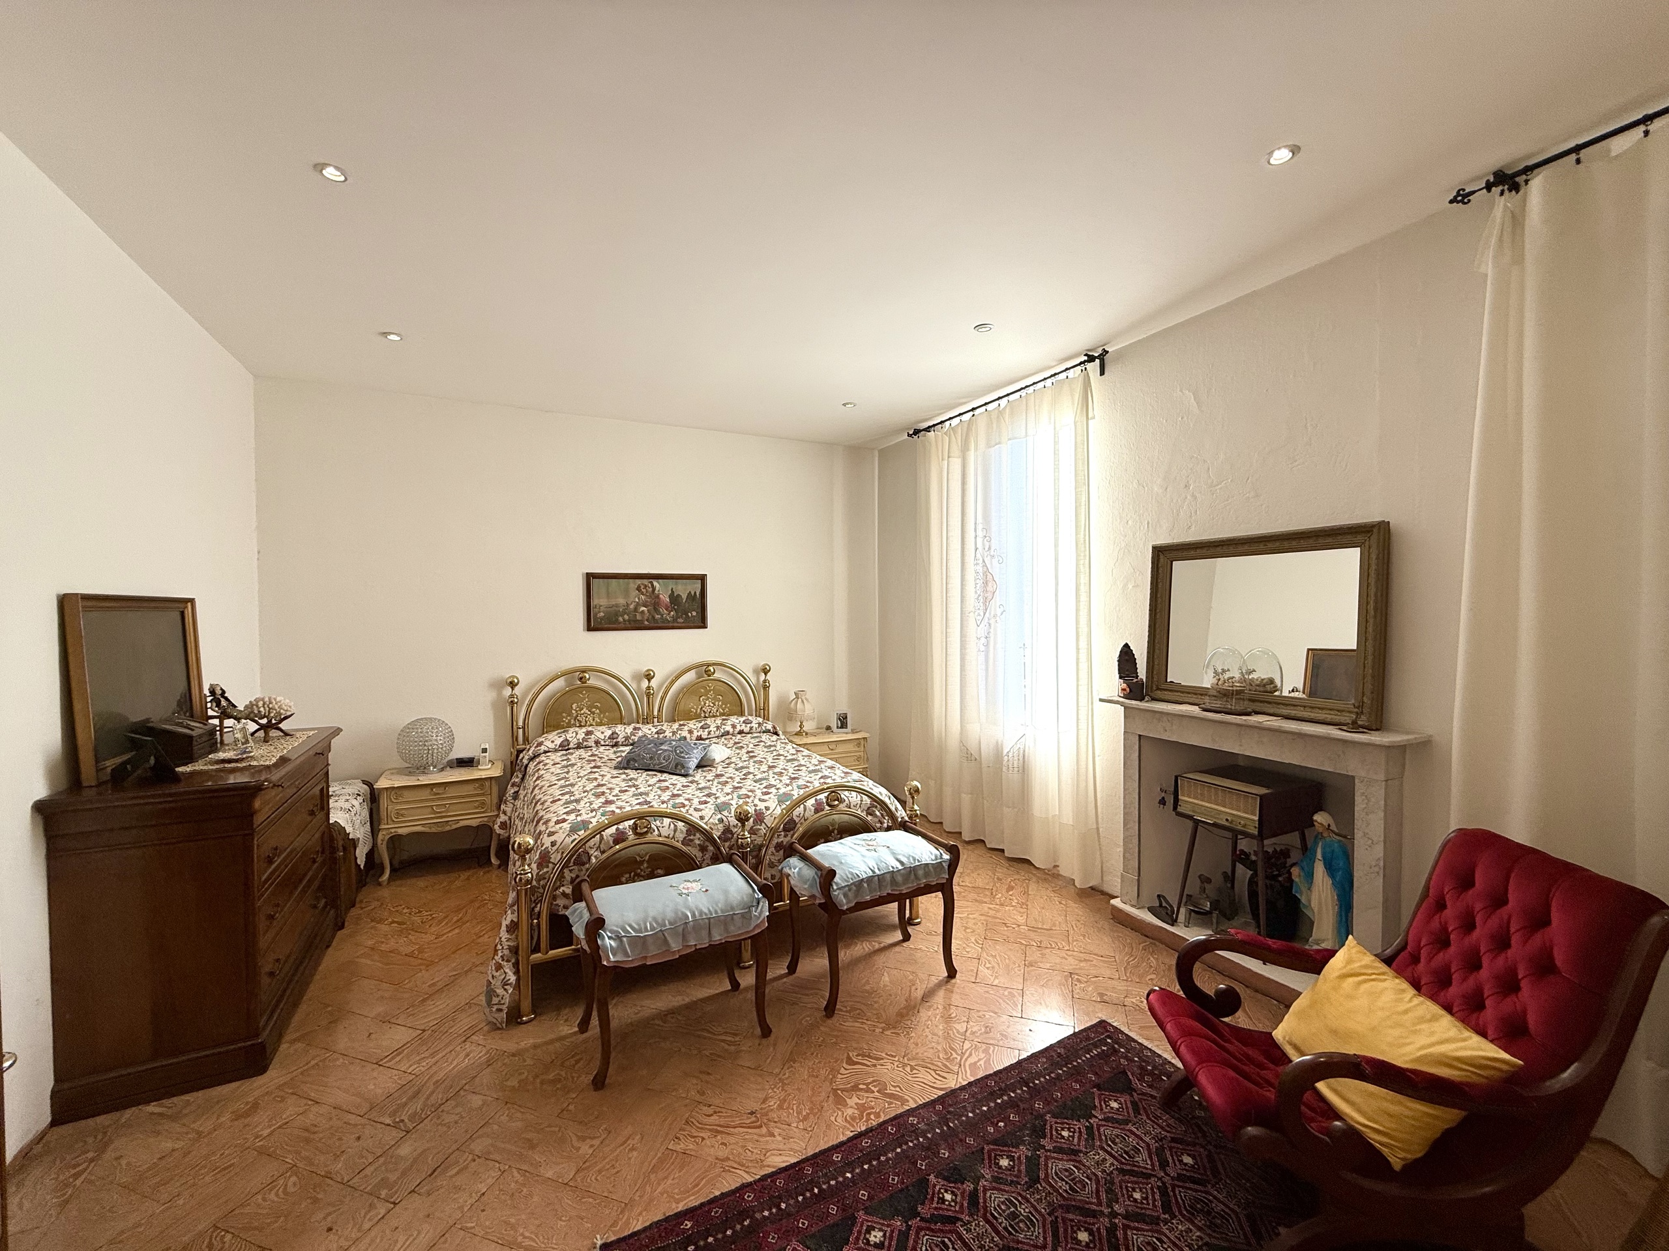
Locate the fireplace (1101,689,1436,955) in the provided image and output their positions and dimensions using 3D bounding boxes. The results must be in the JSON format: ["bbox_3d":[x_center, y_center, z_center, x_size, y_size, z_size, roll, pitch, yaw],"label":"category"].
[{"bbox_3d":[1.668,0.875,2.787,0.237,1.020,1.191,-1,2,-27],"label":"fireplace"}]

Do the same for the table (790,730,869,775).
[{"bbox_3d":[-0.080,1.091,5.143,0.607,0.539,0.407,-1,2,-27],"label":"table"}]

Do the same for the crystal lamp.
[{"bbox_3d":[-2.382,0.705,3.953,0.296,0.321,0.296,-1,2,-27],"label":"crystal lamp"}]

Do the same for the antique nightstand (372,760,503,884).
[{"bbox_3d":[-2.292,1.128,3.978,0.619,0.539,0.466,-1,2,-27],"label":"antique nightstand"}]

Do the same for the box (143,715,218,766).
[{"bbox_3d":[-2.444,0.424,2.542,0.140,0.137,0.250,-1,2,-26],"label":"box"}]

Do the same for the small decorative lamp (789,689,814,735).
[{"bbox_3d":[-0.246,0.656,5.071,0.218,0.340,0.222,0,1,0],"label":"small decorative lamp"}]

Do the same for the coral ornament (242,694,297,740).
[{"bbox_3d":[-2.424,0.390,2.891,0.170,0.185,0.150,-1,2,-15],"label":"coral ornament"}]

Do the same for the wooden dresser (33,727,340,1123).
[{"bbox_3d":[-2.298,0.977,2.558,0.540,0.960,1.090,-1,2,-26],"label":"wooden dresser"}]

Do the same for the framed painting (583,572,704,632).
[{"bbox_3d":[-1.299,-0.162,4.731,0.827,0.392,0.033,-1,2,-27],"label":"framed painting"}]

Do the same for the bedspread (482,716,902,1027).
[{"bbox_3d":[-0.819,1.038,3.734,1.930,0.740,2.020,-1,2,-26],"label":"bedspread"}]

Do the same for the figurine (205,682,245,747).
[{"bbox_3d":[-2.541,0.364,2.808,0.110,0.250,0.120,0,2,15],"label":"figurine"}]

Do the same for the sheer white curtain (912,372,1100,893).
[{"bbox_3d":[0.946,0.013,4.166,0.141,2.686,1.613,-1,2,-27],"label":"sheer white curtain"}]

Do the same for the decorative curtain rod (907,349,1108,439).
[{"bbox_3d":[0.943,-1.333,4.071,0.100,0.085,1.750,-1,2,-26],"label":"decorative curtain rod"}]

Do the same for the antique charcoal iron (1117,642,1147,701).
[{"bbox_3d":[1.451,0.217,3.279,0.110,0.280,0.175,0,1,-6],"label":"antique charcoal iron"}]

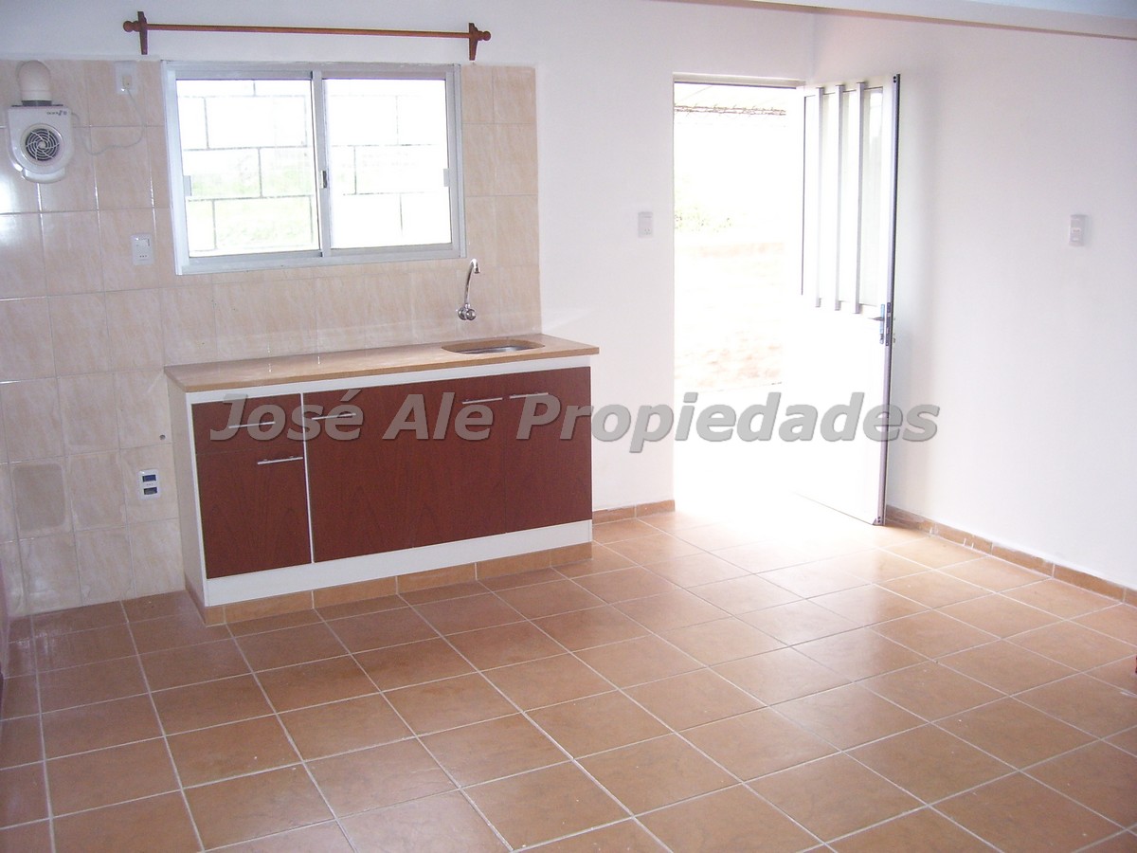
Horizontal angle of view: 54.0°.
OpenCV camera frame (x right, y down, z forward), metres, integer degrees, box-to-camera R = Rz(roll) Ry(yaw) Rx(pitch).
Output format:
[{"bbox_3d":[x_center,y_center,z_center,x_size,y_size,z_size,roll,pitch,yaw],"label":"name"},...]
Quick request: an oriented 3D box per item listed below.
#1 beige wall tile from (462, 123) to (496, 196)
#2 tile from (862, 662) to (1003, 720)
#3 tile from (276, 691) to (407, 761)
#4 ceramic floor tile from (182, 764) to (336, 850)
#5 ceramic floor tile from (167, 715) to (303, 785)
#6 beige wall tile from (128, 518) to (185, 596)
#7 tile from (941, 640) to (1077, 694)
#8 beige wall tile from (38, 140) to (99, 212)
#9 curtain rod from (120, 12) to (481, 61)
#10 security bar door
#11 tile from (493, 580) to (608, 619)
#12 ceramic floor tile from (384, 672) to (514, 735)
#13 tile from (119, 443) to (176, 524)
[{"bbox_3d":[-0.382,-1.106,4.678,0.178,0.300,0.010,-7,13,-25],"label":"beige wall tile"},{"bbox_3d":[1.135,0.826,3.458,0.329,0.010,0.329,-7,13,-26],"label":"tile"},{"bbox_3d":[-0.658,0.882,3.281,0.327,0.010,0.327,-7,13,-25],"label":"tile"},{"bbox_3d":[-0.802,0.976,2.871,0.331,0.010,0.331,-7,13,-26],"label":"ceramic floor tile"},{"bbox_3d":[-0.952,0.918,3.159,0.330,0.010,0.330,-7,13,-26],"label":"ceramic floor tile"},{"bbox_3d":[-1.621,0.523,4.403,0.200,0.300,0.010,-7,13,-26],"label":"beige wall tile"},{"bbox_3d":[1.415,0.781,3.611,0.331,0.010,0.331,-7,13,-26],"label":"tile"},{"bbox_3d":[-1.800,-0.924,4.002,0.200,0.300,0.010,-7,13,-26],"label":"beige wall tile"},{"bbox_3d":[-0.954,-1.488,4.263,1.420,0.150,0.085,-7,13,-25],"label":"curtain rod"},{"bbox_3d":[1.258,-0.591,5.255,0.070,2.000,0.750,-6,13,-23],"label":"security bar door"},{"bbox_3d":[-0.069,0.669,4.327,0.330,0.010,0.330,-7,13,-26],"label":"tile"},{"bbox_3d":[-0.363,0.852,3.438,0.330,0.009,0.330,-7,13,-26],"label":"ceramic floor tile"},{"bbox_3d":[-1.608,0.224,4.284,0.200,0.300,0.010,-7,13,-26],"label":"tile"}]

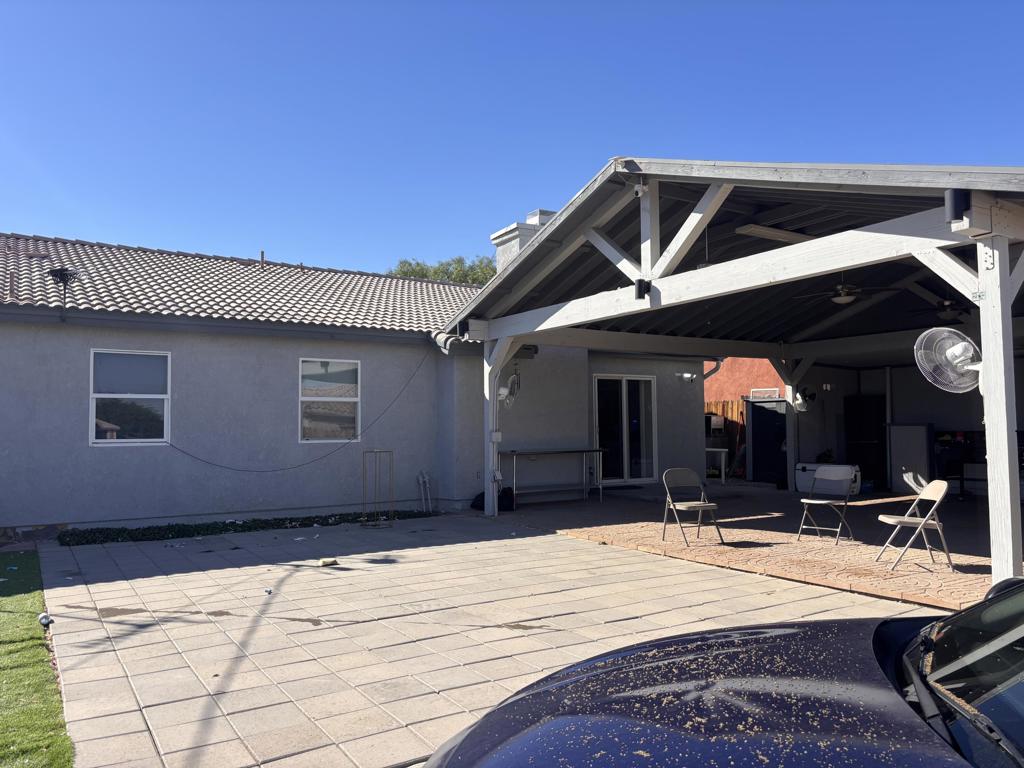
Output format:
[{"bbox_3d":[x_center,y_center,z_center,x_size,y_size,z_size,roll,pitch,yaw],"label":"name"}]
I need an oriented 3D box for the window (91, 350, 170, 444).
[{"bbox_3d":[-4.811,0.182,9.718,0.925,1.210,0.100,2,-4,-35],"label":"window"}]

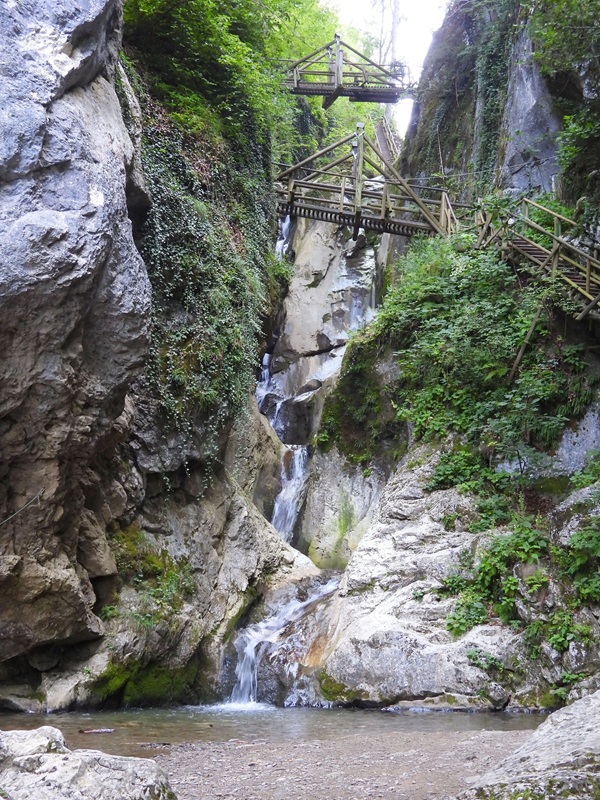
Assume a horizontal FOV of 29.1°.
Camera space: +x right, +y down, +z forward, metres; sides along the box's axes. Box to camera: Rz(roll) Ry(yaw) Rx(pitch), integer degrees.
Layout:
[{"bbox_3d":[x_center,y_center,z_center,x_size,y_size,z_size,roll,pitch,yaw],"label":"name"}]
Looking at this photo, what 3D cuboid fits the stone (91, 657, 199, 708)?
[{"bbox_3d":[-2.342,4.254,17.400,1.480,0.720,0.800,3,-10,-18],"label":"stone"}]

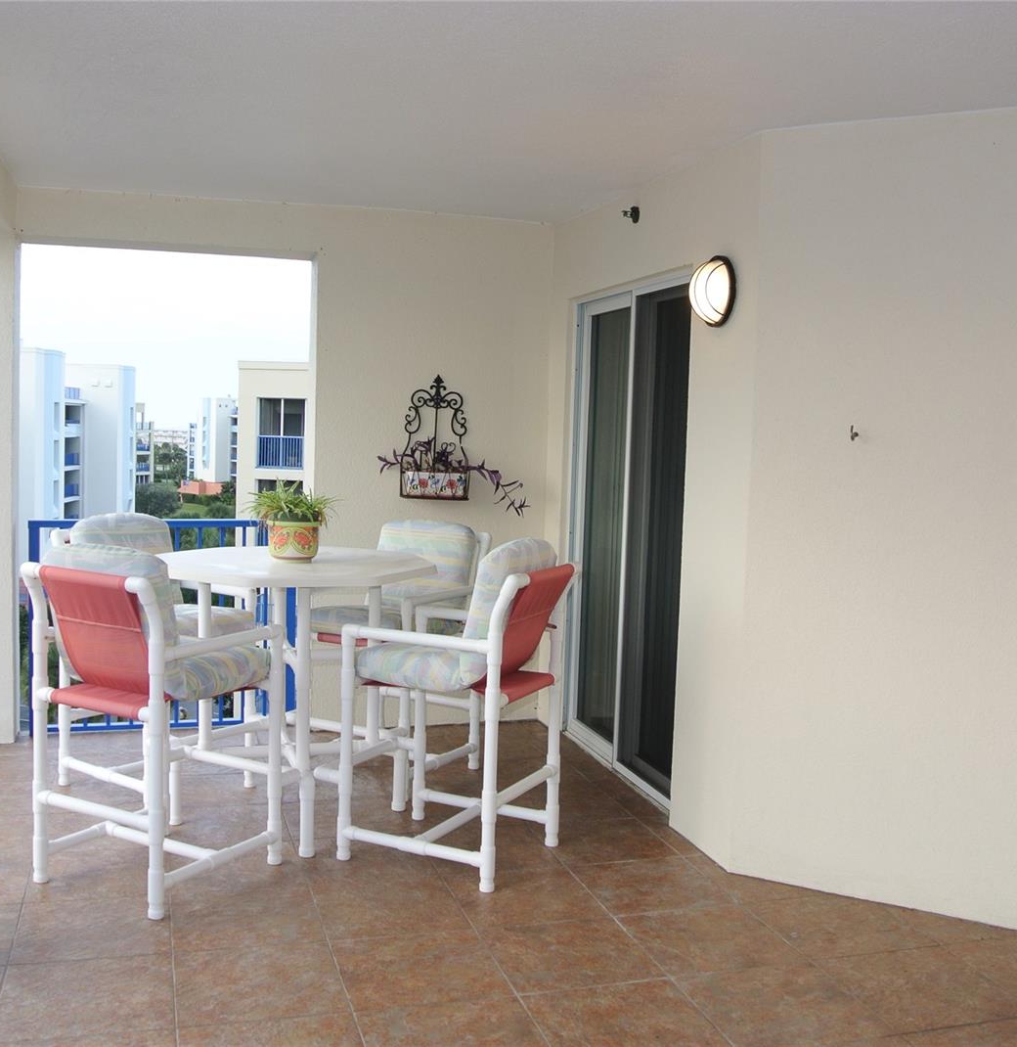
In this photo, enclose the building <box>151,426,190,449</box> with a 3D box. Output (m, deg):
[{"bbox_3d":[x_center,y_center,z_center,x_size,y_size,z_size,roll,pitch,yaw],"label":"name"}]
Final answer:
[{"bbox_3d":[-151.085,-36.876,525.000,22.000,13.000,14.000,1,4,-16],"label":"building"}]

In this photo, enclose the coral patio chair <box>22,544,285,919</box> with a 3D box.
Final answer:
[{"bbox_3d":[-1.201,0.621,3.945,0.591,1.166,0.718,4,5,27],"label":"coral patio chair"}]

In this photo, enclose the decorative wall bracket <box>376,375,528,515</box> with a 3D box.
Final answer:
[{"bbox_3d":[-0.286,-0.403,6.050,0.790,0.700,0.160,1,4,-17],"label":"decorative wall bracket"}]

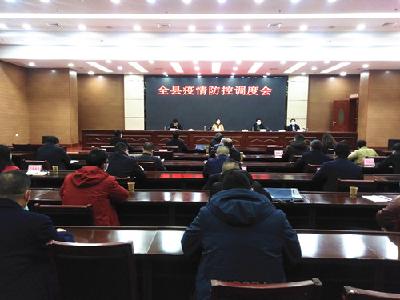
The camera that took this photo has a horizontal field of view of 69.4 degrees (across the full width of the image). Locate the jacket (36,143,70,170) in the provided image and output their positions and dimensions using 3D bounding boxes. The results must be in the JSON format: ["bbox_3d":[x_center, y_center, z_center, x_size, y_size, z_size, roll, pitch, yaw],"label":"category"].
[{"bbox_3d":[-2.662,0.180,5.250,0.560,0.660,0.420,1,5,3],"label":"jacket"}]

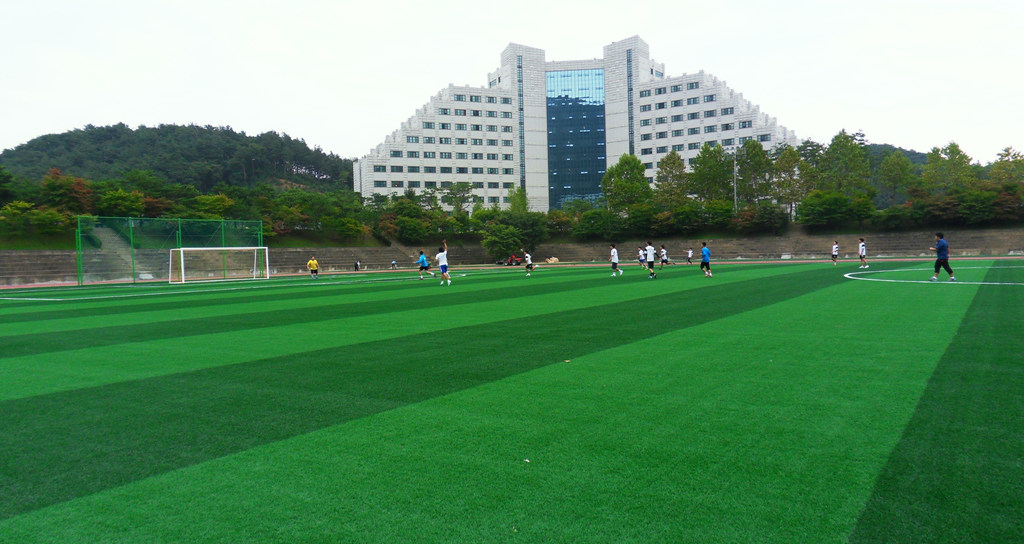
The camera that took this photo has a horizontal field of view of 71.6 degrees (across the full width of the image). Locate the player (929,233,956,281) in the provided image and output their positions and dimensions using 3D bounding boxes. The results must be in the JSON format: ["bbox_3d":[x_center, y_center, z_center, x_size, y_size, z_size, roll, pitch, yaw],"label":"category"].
[{"bbox_3d":[15.704,-0.540,25.900,0.800,1.780,0.560,0,2,44],"label":"player"}]

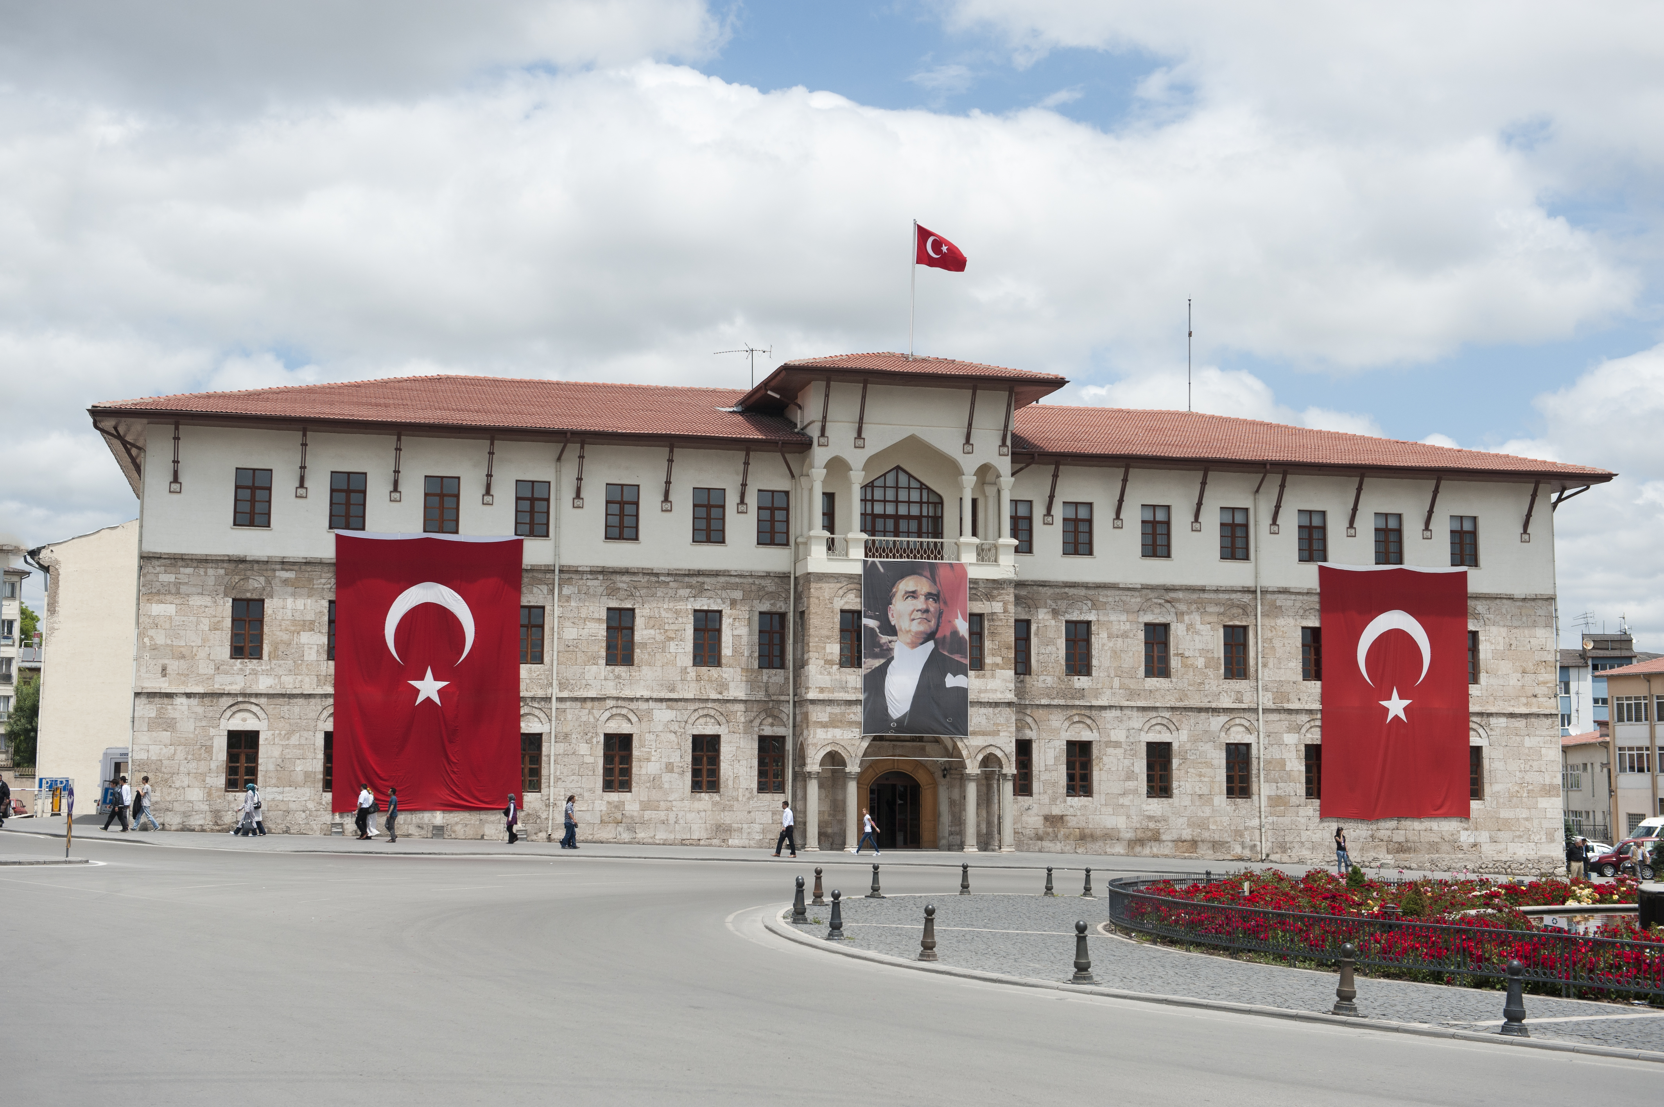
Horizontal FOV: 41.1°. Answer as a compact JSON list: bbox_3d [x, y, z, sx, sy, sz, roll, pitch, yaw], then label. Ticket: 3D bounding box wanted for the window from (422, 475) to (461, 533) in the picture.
[{"bbox_3d":[-12.903,-1.613,73.382,1.135,1.888,0.150,2,-7,-13],"label":"window"}]

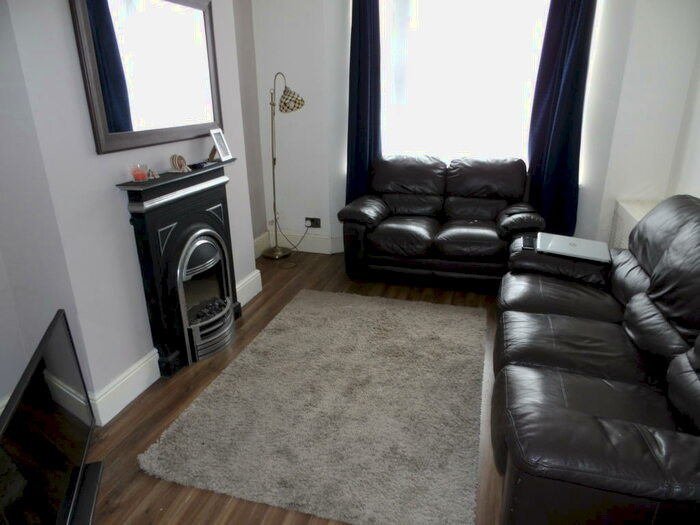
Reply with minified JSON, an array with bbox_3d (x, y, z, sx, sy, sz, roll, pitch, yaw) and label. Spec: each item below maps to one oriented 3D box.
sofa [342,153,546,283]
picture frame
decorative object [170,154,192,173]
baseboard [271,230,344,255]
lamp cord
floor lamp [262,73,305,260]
[{"bbox_3d":[0.764,-0.389,4.044,1.565,0.905,0.925,5,21,15],"label":"sofa"},{"bbox_3d":[-0.780,-0.716,2.950,0.090,0.182,0.135,6,21,18],"label":"picture frame"},{"bbox_3d":[-0.891,-0.524,2.554,0.105,0.092,0.065,-16,25,-36],"label":"decorative object"},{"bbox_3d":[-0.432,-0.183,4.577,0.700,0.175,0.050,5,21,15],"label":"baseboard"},{"bbox_3d":[-0.518,-0.229,4.501,0.280,0.310,0.120,5,21,15],"label":"lamp cord"},{"bbox_3d":[-0.595,-0.810,4.239,0.460,1.585,0.260,8,22,23],"label":"floor lamp"}]

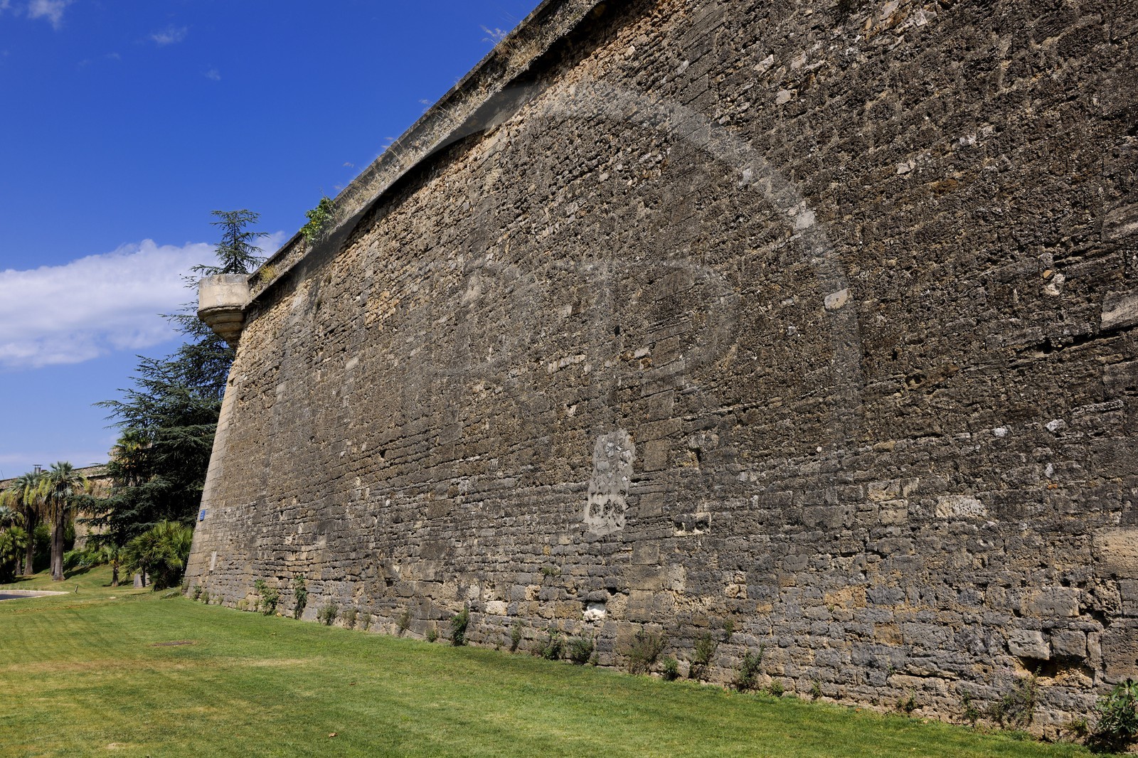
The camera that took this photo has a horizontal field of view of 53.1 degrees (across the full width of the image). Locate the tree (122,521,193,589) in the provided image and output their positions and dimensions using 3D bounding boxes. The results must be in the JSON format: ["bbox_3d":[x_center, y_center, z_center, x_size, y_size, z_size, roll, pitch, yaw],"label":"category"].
[{"bbox_3d":[-19.441,8.308,53.902,3.400,3.120,3.200,-1,-9,0],"label":"tree"}]

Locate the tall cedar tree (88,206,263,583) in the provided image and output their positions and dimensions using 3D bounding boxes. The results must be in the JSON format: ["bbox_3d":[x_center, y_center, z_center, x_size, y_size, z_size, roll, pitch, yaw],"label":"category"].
[{"bbox_3d":[-20.071,0.809,60.672,10.800,19.970,10.500,-1,-9,0],"label":"tall cedar tree"}]

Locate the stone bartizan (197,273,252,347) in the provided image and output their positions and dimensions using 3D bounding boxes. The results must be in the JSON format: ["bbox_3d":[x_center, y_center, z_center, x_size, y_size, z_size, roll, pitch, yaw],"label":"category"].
[{"bbox_3d":[-15.494,-3.105,51.162,2.300,3.230,2.300,-4,-10,21],"label":"stone bartizan"}]

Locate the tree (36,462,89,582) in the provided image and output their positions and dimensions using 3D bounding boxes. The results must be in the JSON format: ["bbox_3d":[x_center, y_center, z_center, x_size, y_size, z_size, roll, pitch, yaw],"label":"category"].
[{"bbox_3d":[-29.188,8.220,65.581,3.000,6.720,3.000,-1,-9,0],"label":"tree"}]

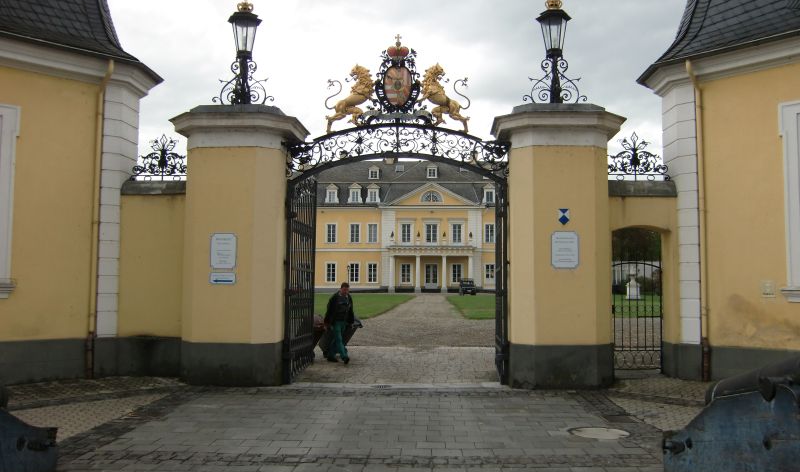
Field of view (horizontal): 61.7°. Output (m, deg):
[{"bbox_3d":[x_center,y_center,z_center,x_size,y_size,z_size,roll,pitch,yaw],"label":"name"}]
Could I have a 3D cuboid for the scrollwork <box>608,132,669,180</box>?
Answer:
[{"bbox_3d":[4.203,-1.391,11.885,1.150,0.901,0.130,0,-4,2],"label":"scrollwork"}]

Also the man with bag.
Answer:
[{"bbox_3d":[-1.286,1.856,14.353,0.600,1.696,0.470,3,-5,-35],"label":"man with bag"}]

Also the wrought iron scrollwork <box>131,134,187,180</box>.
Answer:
[{"bbox_3d":[-4.312,-1.408,12.178,1.100,0.885,0.130,0,-4,3],"label":"wrought iron scrollwork"}]

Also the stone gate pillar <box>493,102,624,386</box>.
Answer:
[{"bbox_3d":[2.729,0.180,11.740,2.170,4.750,2.140,0,-4,3],"label":"stone gate pillar"}]

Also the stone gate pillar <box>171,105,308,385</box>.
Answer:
[{"bbox_3d":[-2.862,0.172,11.983,2.170,4.750,2.140,0,-4,4],"label":"stone gate pillar"}]

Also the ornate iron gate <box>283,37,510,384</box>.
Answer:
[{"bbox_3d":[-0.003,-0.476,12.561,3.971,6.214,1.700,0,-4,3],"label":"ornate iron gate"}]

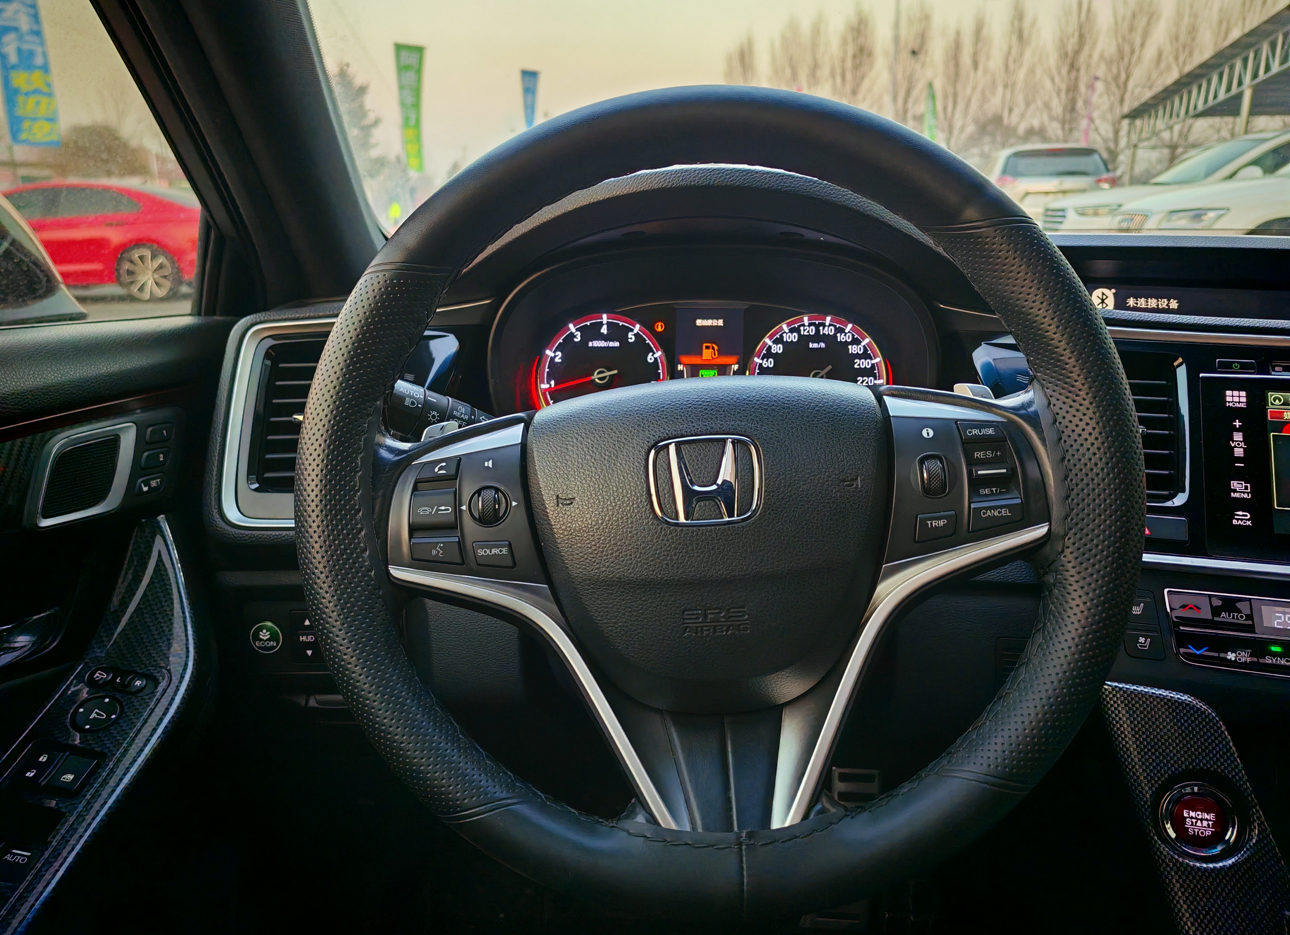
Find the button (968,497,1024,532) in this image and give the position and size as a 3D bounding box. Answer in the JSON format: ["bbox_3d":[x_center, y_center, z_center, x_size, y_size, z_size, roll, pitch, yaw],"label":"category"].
[{"bbox_3d":[0.159,0.022,0.441,0.024,0.013,0.007,-4,-12,4],"label":"button"}]

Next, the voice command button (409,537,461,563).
[{"bbox_3d":[-0.097,0.040,0.458,0.025,0.013,0.007,-4,-12,4],"label":"voice command button"}]

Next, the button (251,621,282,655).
[{"bbox_3d":[-0.250,0.112,0.640,0.021,0.021,0.008,0,8,3],"label":"button"}]

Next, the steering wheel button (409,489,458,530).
[{"bbox_3d":[-0.100,0.021,0.461,0.021,0.018,0.009,-4,-12,4],"label":"steering wheel button"}]

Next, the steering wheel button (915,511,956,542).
[{"bbox_3d":[0.132,0.028,0.442,0.019,0.013,0.007,-4,-12,4],"label":"steering wheel button"}]

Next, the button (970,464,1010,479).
[{"bbox_3d":[0.157,0.003,0.439,0.016,0.006,0.008,-4,-12,4],"label":"button"}]

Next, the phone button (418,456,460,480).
[{"bbox_3d":[-0.098,0.002,0.466,0.021,0.010,0.007,-4,-12,4],"label":"phone button"}]

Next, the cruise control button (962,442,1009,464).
[{"bbox_3d":[0.157,-0.006,0.447,0.019,0.010,0.007,-4,-12,4],"label":"cruise control button"}]

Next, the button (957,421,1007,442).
[{"bbox_3d":[0.155,-0.016,0.449,0.020,0.010,0.007,-4,-12,4],"label":"button"}]

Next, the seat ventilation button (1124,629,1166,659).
[{"bbox_3d":[0.290,0.103,0.565,0.025,0.017,0.007,-1,-15,11],"label":"seat ventilation button"}]

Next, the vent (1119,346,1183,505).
[{"bbox_3d":[0.297,-0.024,0.590,0.057,0.092,0.030,0,-10,15],"label":"vent"}]

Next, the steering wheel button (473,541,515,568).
[{"bbox_3d":[-0.070,0.041,0.455,0.019,0.013,0.007,-4,-12,4],"label":"steering wheel button"}]

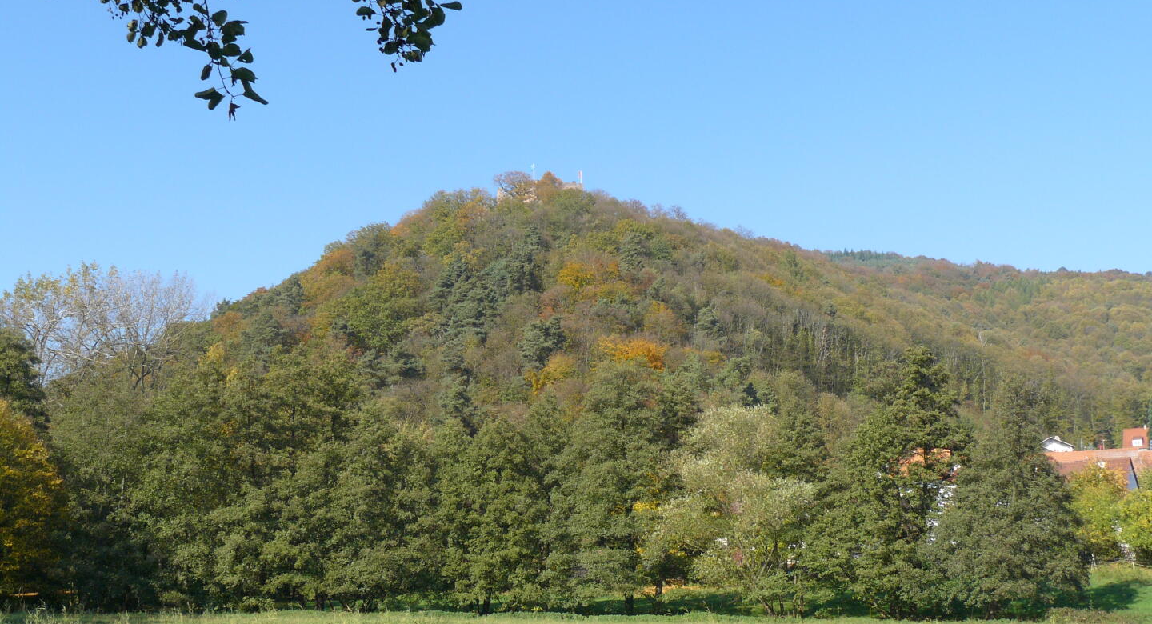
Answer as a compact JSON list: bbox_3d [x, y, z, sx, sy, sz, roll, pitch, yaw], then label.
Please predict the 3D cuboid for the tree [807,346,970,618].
[{"bbox_3d":[15.560,8.300,59.643,8.150,13.400,7.330,0,-13,0],"label":"tree"}]

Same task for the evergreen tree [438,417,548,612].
[{"bbox_3d":[-4.232,10.263,61.248,5.570,9.860,5.840,0,-13,0],"label":"evergreen tree"}]

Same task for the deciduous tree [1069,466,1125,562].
[{"bbox_3d":[41.093,15.989,94.814,5.200,7.810,5.200,0,-13,0],"label":"deciduous tree"}]

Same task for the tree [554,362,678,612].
[{"bbox_3d":[2.067,8.991,62.563,6.440,12.970,6.440,0,-13,0],"label":"tree"}]

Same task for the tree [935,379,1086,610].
[{"bbox_3d":[21.727,9.105,59.973,7.750,11.830,7.360,0,-13,0],"label":"tree"}]

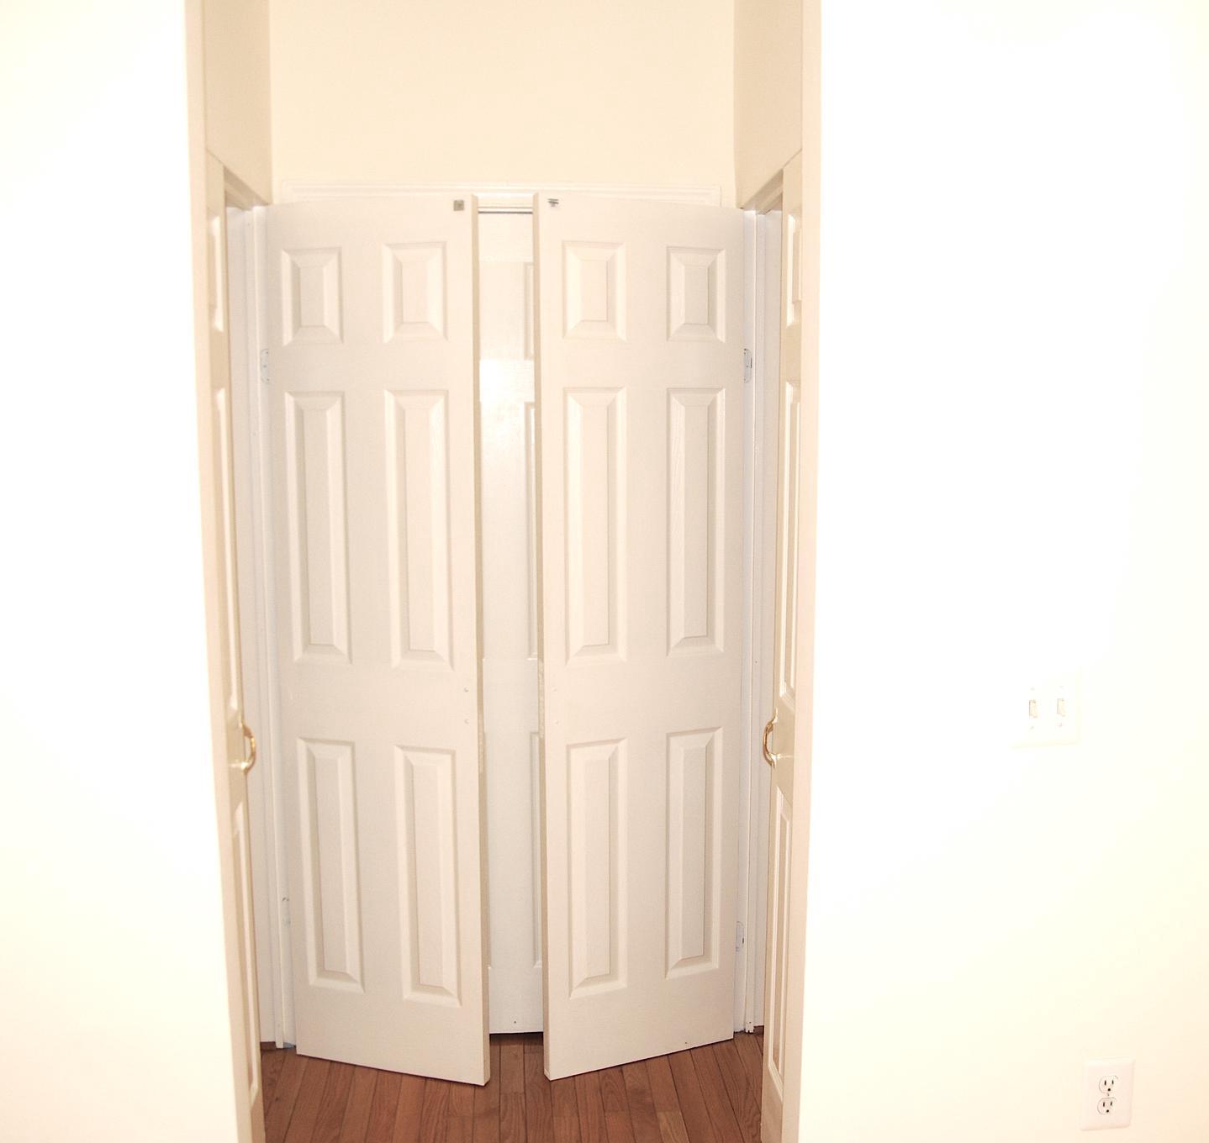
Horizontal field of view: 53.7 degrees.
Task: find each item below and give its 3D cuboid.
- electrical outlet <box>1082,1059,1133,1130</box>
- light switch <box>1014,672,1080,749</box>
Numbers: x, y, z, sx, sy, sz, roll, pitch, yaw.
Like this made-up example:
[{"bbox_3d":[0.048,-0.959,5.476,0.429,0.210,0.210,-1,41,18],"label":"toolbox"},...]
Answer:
[{"bbox_3d":[0.818,0.851,1.932,0.074,0.118,0.010,-1,7,-3],"label":"electrical outlet"},{"bbox_3d":[0.689,0.215,1.851,0.108,0.117,0.014,-1,7,-3],"label":"light switch"}]

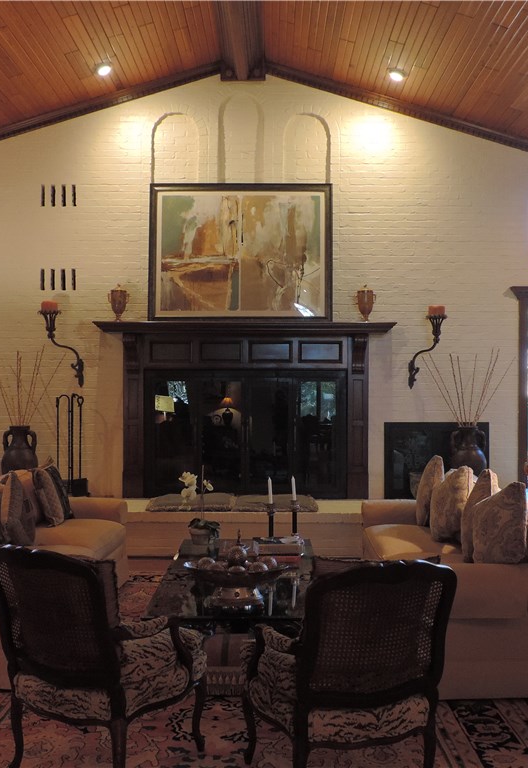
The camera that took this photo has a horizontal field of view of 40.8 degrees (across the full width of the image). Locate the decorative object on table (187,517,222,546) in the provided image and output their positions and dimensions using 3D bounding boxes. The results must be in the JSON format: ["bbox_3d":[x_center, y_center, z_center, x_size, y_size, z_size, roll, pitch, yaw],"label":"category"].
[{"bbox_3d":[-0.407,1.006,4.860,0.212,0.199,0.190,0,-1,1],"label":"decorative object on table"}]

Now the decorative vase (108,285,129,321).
[{"bbox_3d":[-1.387,-0.770,6.789,0.201,0.364,0.165,0,0,1],"label":"decorative vase"}]

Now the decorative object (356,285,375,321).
[{"bbox_3d":[0.976,-0.757,6.761,0.200,0.353,0.165,0,0,1],"label":"decorative object"}]

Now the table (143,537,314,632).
[{"bbox_3d":[-0.121,1.304,4.115,0.880,0.440,1.690,0,-1,1],"label":"table"}]

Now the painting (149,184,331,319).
[{"bbox_3d":[-0.234,-1.316,7.080,1.825,1.376,0.060,0,-3,1],"label":"painting"}]

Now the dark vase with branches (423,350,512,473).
[{"bbox_3d":[1.972,0.412,6.880,0.872,1.492,0.580,0,-1,1],"label":"dark vase with branches"}]

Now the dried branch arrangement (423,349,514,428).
[{"bbox_3d":[1.972,0.039,6.880,0.872,0.746,0.580,0,-1,1],"label":"dried branch arrangement"}]

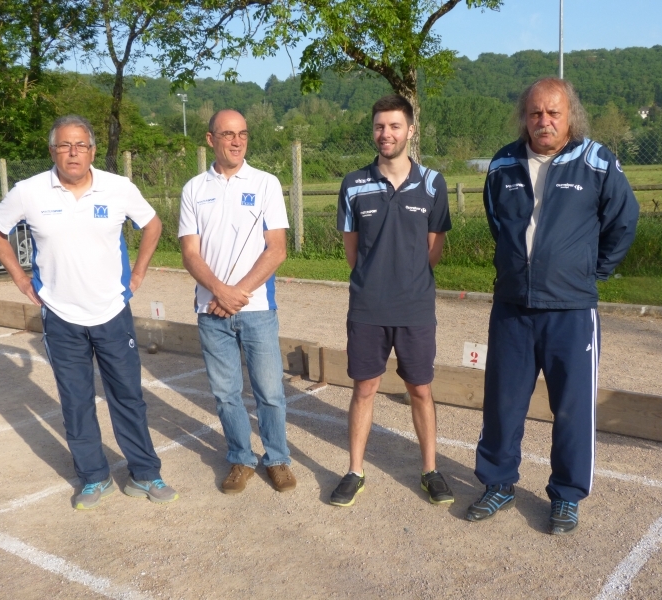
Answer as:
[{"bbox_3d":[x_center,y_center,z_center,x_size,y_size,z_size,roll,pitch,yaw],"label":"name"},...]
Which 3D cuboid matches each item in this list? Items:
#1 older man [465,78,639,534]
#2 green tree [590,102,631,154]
[{"bbox_3d":[0.903,0.012,3.343,0.640,1.802,0.440,4,10,31],"label":"older man"},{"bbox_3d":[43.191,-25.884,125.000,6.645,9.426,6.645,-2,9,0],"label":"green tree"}]

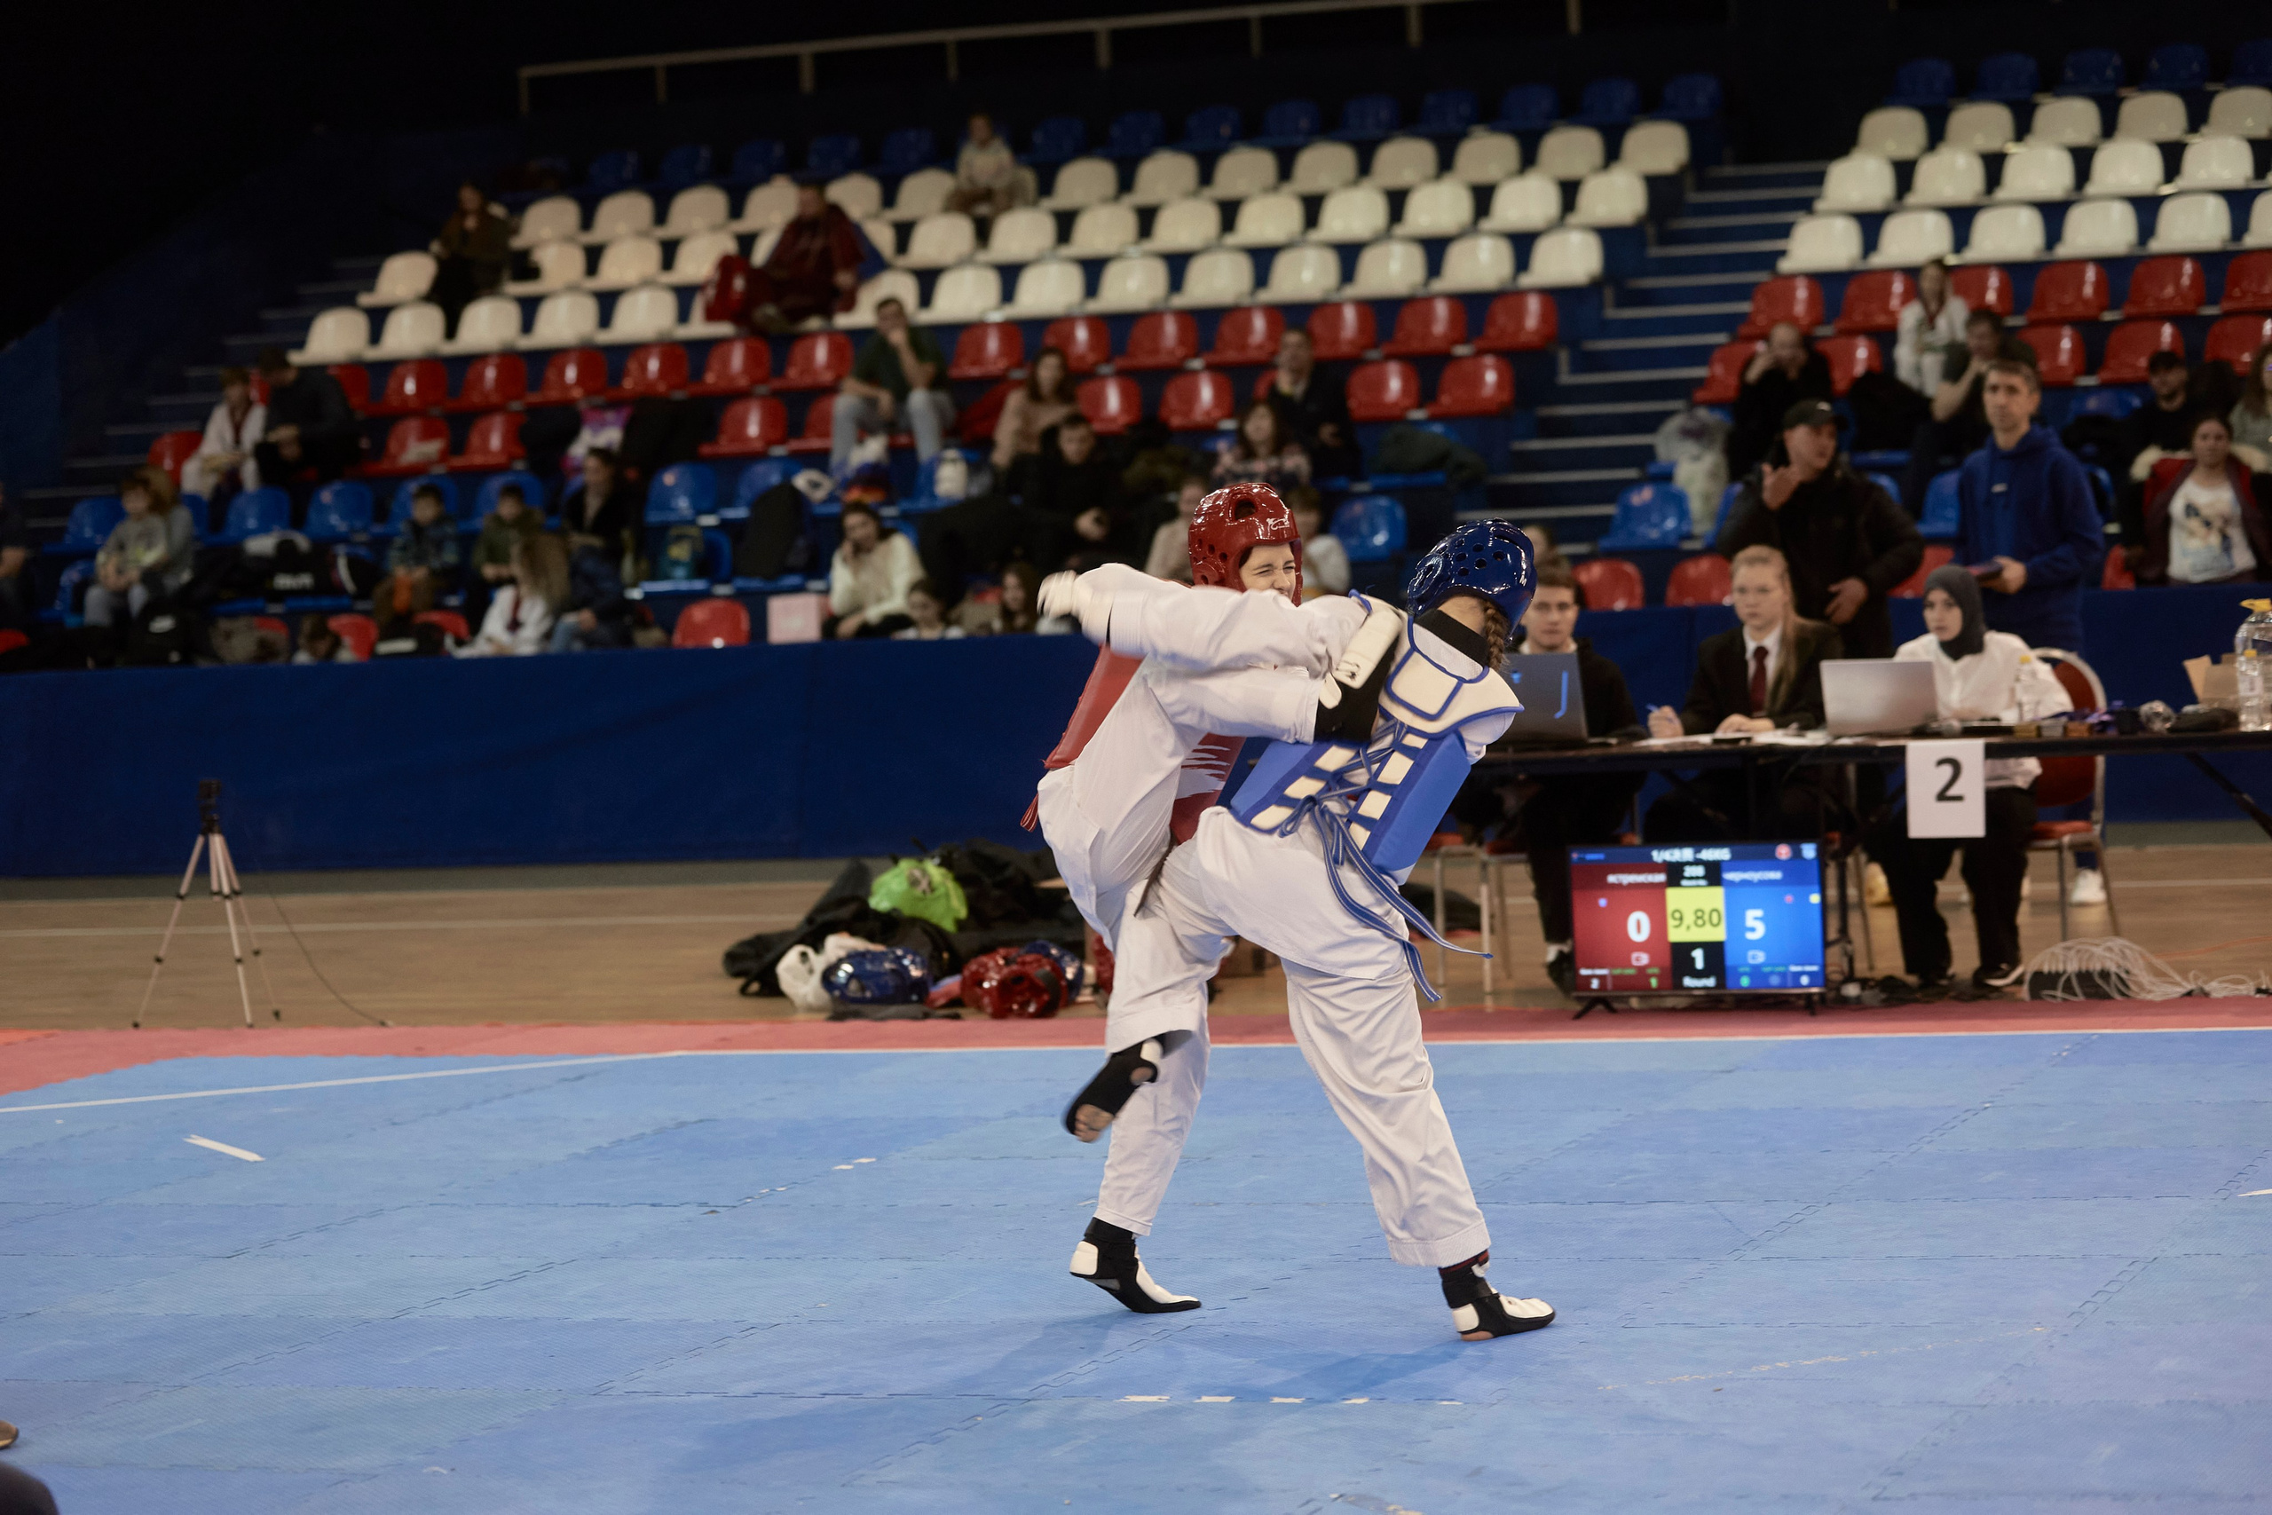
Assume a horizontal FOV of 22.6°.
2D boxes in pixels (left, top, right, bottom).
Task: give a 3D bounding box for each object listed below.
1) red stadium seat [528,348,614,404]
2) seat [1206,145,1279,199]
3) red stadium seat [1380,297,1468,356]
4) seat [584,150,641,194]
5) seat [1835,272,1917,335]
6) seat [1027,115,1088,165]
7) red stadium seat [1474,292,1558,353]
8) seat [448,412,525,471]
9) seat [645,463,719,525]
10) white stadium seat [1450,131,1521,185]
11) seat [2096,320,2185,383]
[{"bbox_3d":[-3.077,-2.051,30.763,0.400,0.315,0.370,-2,3,20],"label":"red stadium seat"},{"bbox_3d":[0.618,-3.409,33.198,0.410,0.320,0.380,-2,3,19],"label":"seat"},{"bbox_3d":[1.487,-2.196,29.108,0.400,0.315,0.370,-2,3,20],"label":"red stadium seat"},{"bbox_3d":[-3.089,-3.459,33.566,0.395,0.290,0.355,-2,3,20],"label":"seat"},{"bbox_3d":[3.725,-2.304,28.695,0.397,0.299,0.372,-2,3,19],"label":"seat"},{"bbox_3d":[-0.506,-3.710,34.272,0.397,0.299,0.372,-2,3,19],"label":"seat"},{"bbox_3d":[2.133,-2.448,31.944,0.400,0.305,0.390,-2,3,20],"label":"red stadium seat"},{"bbox_3d":[-3.486,-1.693,30.445,0.410,0.320,0.380,-2,3,19],"label":"seat"},{"bbox_3d":[-2.340,-1.340,28.814,0.397,0.299,0.372,-2,3,19],"label":"seat"},{"bbox_3d":[2.001,-3.449,32.733,0.410,0.320,0.380,-2,3,19],"label":"white stadium seat"},{"bbox_3d":[4.685,-1.891,26.460,0.410,0.310,0.370,-2,3,20],"label":"seat"}]

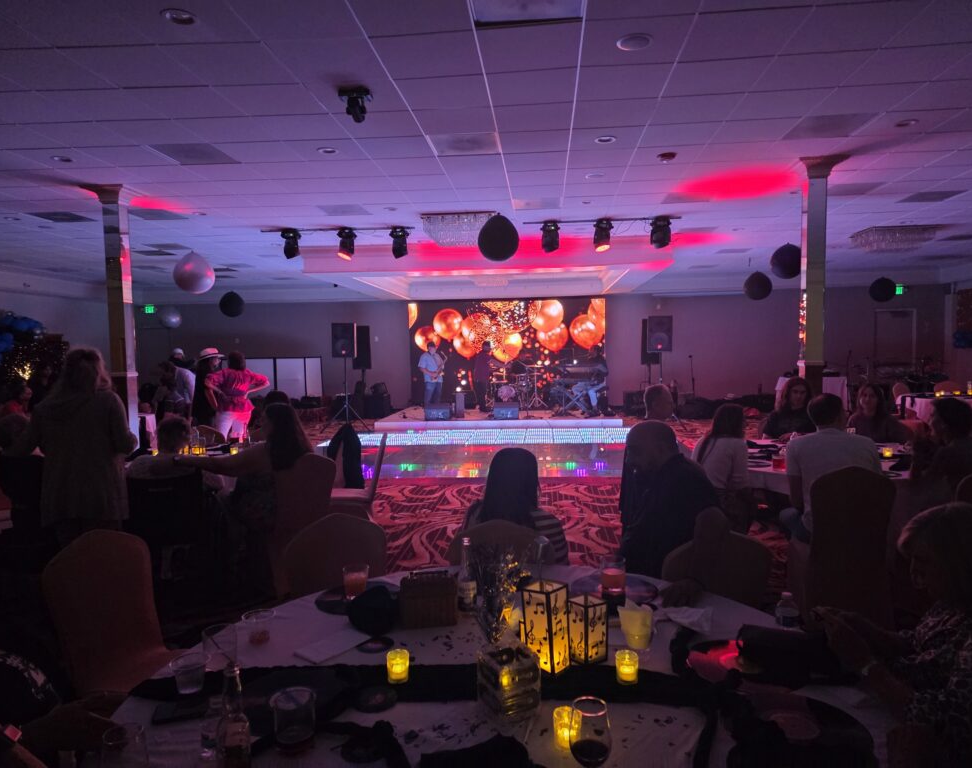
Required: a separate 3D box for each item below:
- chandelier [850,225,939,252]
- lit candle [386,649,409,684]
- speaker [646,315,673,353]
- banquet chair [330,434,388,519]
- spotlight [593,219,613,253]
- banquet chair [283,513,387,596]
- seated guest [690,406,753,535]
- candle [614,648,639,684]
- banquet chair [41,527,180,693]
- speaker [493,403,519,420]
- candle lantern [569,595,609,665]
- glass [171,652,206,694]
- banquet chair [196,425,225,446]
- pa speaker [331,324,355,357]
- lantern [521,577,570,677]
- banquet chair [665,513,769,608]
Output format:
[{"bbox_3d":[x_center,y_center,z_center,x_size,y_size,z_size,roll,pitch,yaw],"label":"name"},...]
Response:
[{"bbox_3d":[6.607,-2.305,11.097,1.020,0.350,1.020,-1,3,5],"label":"chandelier"},{"bbox_3d":[-0.223,0.722,1.738,0.058,0.066,0.058,-1,3,5],"label":"lit candle"},{"bbox_3d":[3.286,-0.935,12.830,0.440,0.680,0.380,-1,3,8],"label":"speaker"},{"bbox_3d":[-1.089,0.871,5.490,0.570,0.930,0.450,-1,3,-2],"label":"banquet chair"},{"bbox_3d":[1.667,-2.075,9.519,0.280,0.430,0.270,-2,3,-20],"label":"spotlight"},{"bbox_3d":[-0.495,1.003,2.637,0.460,0.920,0.550,-2,3,-30],"label":"banquet chair"},{"bbox_3d":[1.630,0.734,4.457,0.750,1.240,0.480,-3,3,-41],"label":"seated guest"},{"bbox_3d":[0.351,0.705,1.692,0.056,0.066,0.056,-1,3,5],"label":"candle"},{"bbox_3d":[-1.228,1.010,2.417,0.570,0.910,0.450,1,3,36],"label":"banquet chair"},{"bbox_3d":[0.443,0.582,14.500,0.540,0.360,0.400,-1,3,5],"label":"speaker"},{"bbox_3d":[0.275,0.664,1.835,0.073,0.157,0.073,-3,3,-35],"label":"candle lantern"},{"bbox_3d":[-0.734,0.709,1.673,0.086,0.078,0.086,-1,2,0],"label":"glass"},{"bbox_3d":[-2.594,0.848,6.229,0.450,0.910,0.570,-2,3,-10],"label":"banquet chair"},{"bbox_3d":[-2.995,-0.914,14.400,0.460,0.710,0.400,-1,3,5],"label":"pa speaker"},{"bbox_3d":[0.162,0.642,1.794,0.088,0.209,0.088,-3,0,40],"label":"lantern"},{"bbox_3d":[0.763,0.983,2.695,0.470,0.920,0.550,-2,3,-20],"label":"banquet chair"}]

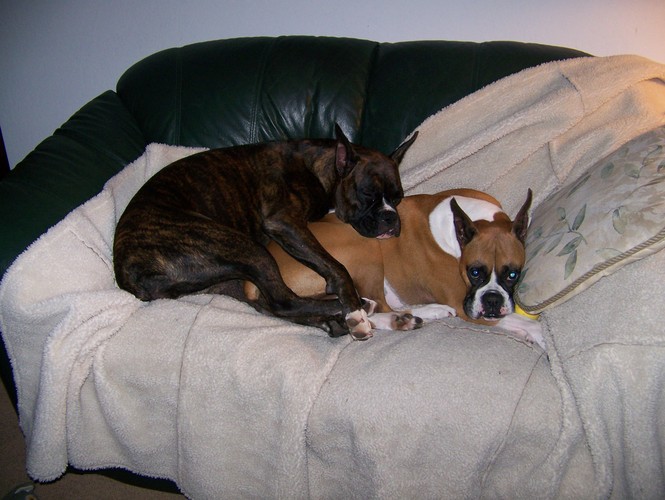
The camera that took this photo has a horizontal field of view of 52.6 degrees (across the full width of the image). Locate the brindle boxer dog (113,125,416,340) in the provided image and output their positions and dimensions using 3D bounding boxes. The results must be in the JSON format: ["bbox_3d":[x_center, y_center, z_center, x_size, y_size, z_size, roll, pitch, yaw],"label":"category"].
[{"bbox_3d":[-0.165,-0.083,1.700,0.730,0.370,0.450,5,28,9],"label":"brindle boxer dog"}]

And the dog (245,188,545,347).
[{"bbox_3d":[0.145,0.017,1.640,0.680,0.270,0.370,7,29,12],"label":"dog"}]

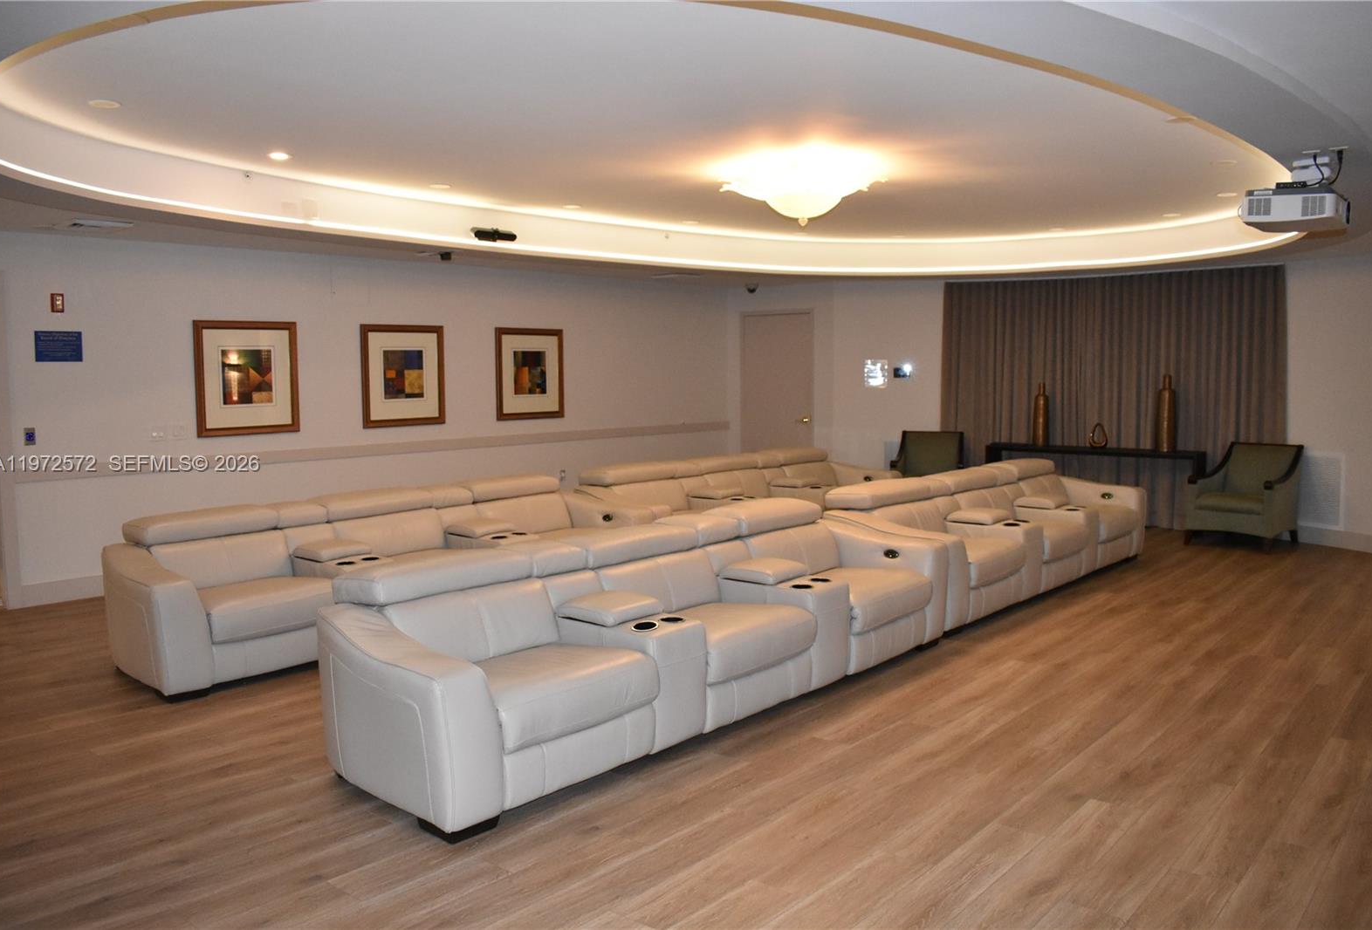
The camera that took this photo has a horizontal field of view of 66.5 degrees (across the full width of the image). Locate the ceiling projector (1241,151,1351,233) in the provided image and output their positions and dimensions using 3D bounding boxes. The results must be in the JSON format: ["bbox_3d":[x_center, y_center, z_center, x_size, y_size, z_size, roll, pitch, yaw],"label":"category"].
[{"bbox_3d":[2.453,-1.082,4.208,0.354,0.250,0.360,4,7,35],"label":"ceiling projector"}]

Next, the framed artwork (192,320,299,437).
[{"bbox_3d":[-3.321,-0.658,7.947,0.040,0.857,0.790,5,8,44],"label":"framed artwork"}]

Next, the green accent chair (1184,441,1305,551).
[{"bbox_3d":[4.872,0.266,9.105,0.717,0.865,0.708,-5,7,-39],"label":"green accent chair"}]

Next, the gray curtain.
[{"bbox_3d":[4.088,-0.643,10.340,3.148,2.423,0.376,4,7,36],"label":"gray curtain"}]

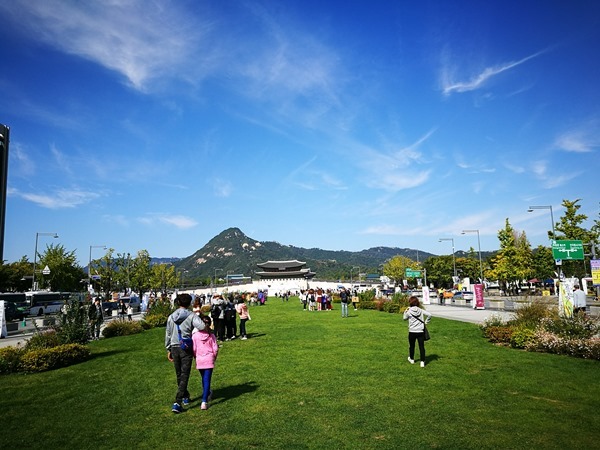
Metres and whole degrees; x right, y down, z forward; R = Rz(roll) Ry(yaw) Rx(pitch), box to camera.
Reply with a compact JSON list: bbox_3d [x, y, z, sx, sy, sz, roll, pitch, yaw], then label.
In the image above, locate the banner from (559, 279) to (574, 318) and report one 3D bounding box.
[{"bbox_3d":[13.951,3.921,24.500,0.650,2.000,0.420,-2,-7,3],"label":"banner"}]

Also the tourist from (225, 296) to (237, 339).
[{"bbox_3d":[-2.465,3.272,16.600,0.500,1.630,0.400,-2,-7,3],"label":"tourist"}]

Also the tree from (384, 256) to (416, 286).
[{"bbox_3d":[29.243,14.824,136.187,9.600,12.200,9.600,-1,-8,0],"label":"tree"}]

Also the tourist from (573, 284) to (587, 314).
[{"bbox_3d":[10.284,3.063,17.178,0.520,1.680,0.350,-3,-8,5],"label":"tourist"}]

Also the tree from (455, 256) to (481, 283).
[{"bbox_3d":[34.001,10.018,95.000,5.500,7.200,5.500,-1,-7,0],"label":"tree"}]

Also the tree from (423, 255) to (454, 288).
[{"bbox_3d":[34.720,12.748,116.269,8.200,10.600,8.200,-1,-8,0],"label":"tree"}]

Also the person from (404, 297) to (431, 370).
[{"bbox_3d":[2.602,2.426,10.663,0.620,1.567,0.420,-3,-8,6],"label":"person"}]

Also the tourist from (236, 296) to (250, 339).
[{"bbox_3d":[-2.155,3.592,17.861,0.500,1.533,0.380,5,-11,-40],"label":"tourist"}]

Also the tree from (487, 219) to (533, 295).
[{"bbox_3d":[32.199,4.972,72.878,6.500,12.127,6.000,-2,-8,-2],"label":"tree"}]

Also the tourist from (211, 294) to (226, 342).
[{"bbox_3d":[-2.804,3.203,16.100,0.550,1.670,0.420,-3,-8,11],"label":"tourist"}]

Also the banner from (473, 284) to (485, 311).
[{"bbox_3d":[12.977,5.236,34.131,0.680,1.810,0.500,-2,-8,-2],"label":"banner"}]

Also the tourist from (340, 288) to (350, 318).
[{"bbox_3d":[2.635,4.501,26.829,0.560,1.730,0.420,-1,-8,3],"label":"tourist"}]

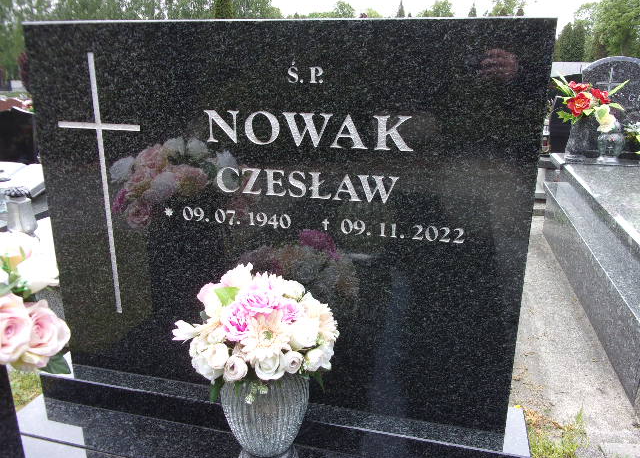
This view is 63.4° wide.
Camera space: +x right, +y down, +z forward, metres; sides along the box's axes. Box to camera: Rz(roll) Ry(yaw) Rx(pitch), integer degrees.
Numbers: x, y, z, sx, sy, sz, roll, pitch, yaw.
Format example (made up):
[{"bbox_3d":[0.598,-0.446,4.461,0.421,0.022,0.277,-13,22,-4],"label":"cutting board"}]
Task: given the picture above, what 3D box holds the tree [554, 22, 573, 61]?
[{"bbox_3d":[17.358,-12.699,36.830,1.400,4.600,1.400,5,18,13],"label":"tree"}]

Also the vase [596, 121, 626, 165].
[{"bbox_3d":[1.748,-0.513,3.104,0.165,0.255,0.165,5,18,13],"label":"vase"}]

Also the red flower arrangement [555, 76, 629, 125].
[{"bbox_3d":[1.581,-0.736,3.025,0.410,0.320,0.330,5,18,13],"label":"red flower arrangement"}]

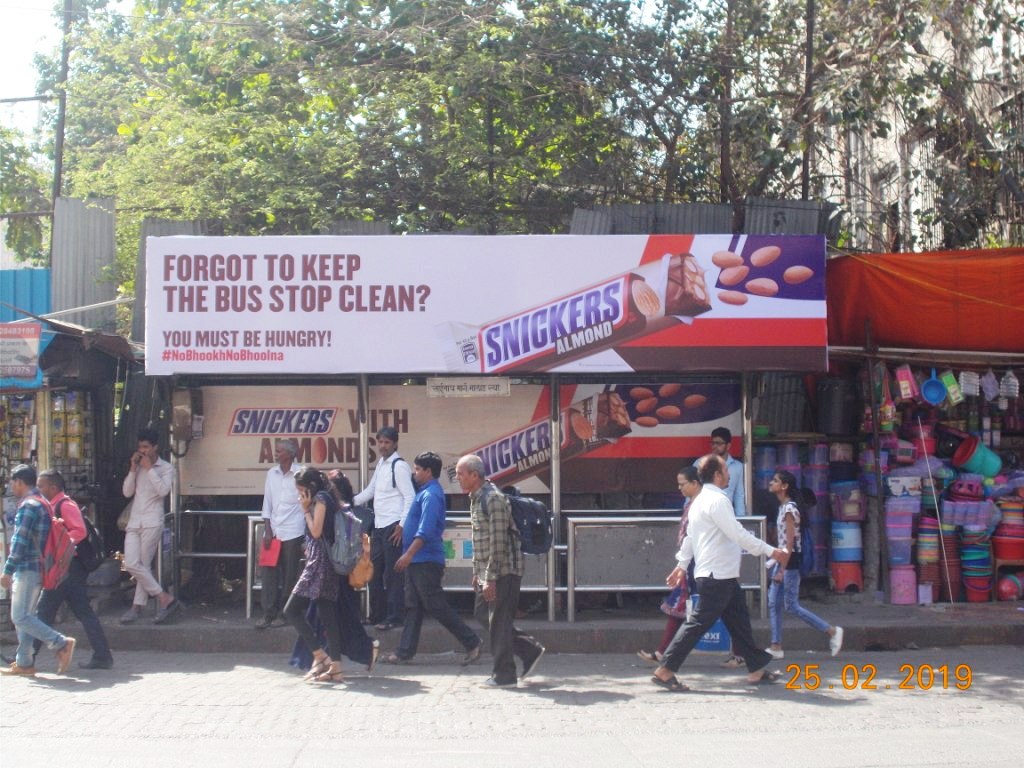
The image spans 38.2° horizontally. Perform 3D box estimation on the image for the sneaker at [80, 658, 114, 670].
[{"bbox_3d":[-3.225,2.177,11.480,0.275,0.100,0.100,0,-3,-5],"label":"sneaker"}]

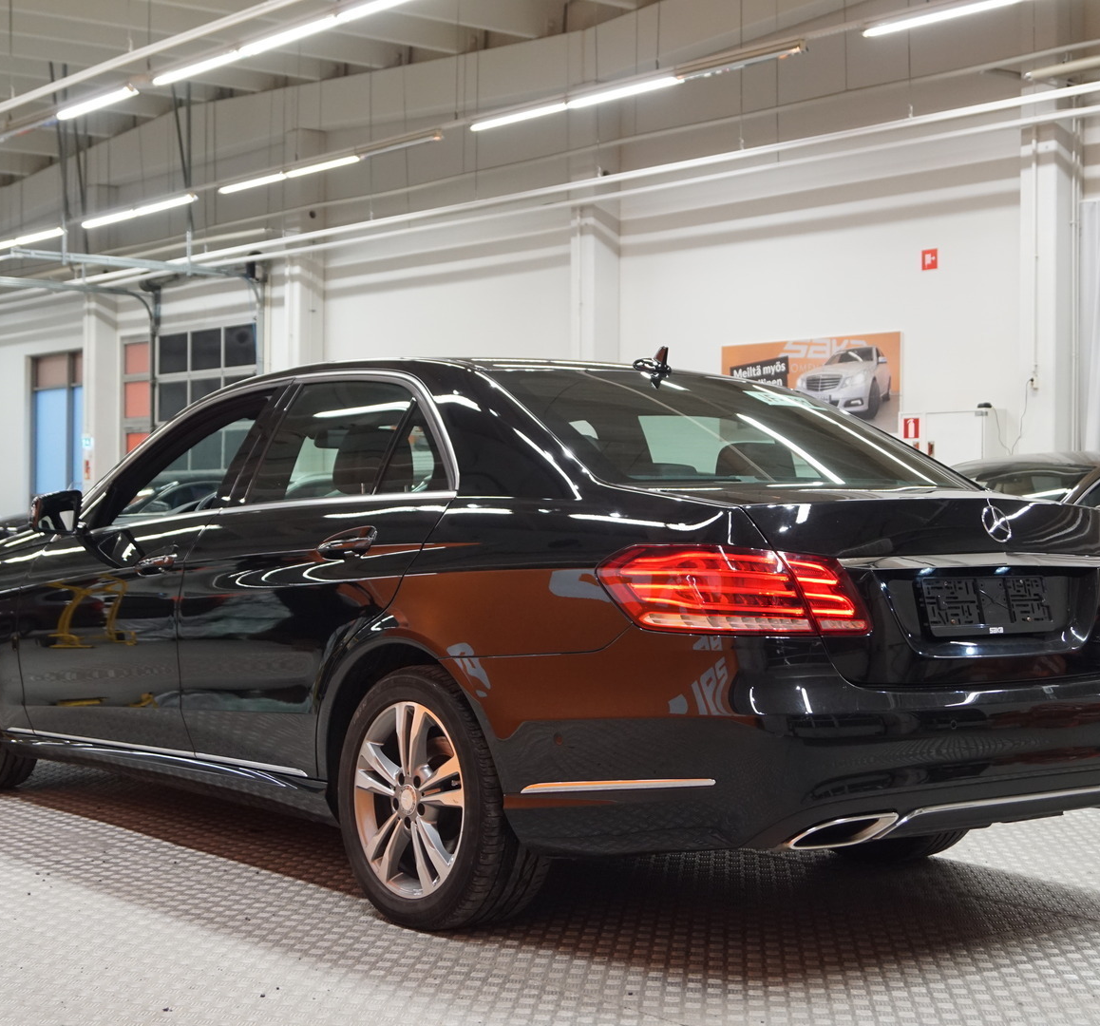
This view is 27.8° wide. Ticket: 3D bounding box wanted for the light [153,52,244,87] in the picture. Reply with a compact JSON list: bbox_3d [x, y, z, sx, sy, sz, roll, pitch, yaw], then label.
[{"bbox_3d":[-2.792,-3.530,17.544,0.100,0.090,1.500,0,1,-35],"label":"light"}]

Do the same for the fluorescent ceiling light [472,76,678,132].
[{"bbox_3d":[0.175,-3.517,19.050,0.120,0.100,3.013,0,0,-35],"label":"fluorescent ceiling light"}]

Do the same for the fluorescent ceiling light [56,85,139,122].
[{"bbox_3d":[-3.899,-3.525,19.112,0.100,0.090,1.570,0,1,-35],"label":"fluorescent ceiling light"}]

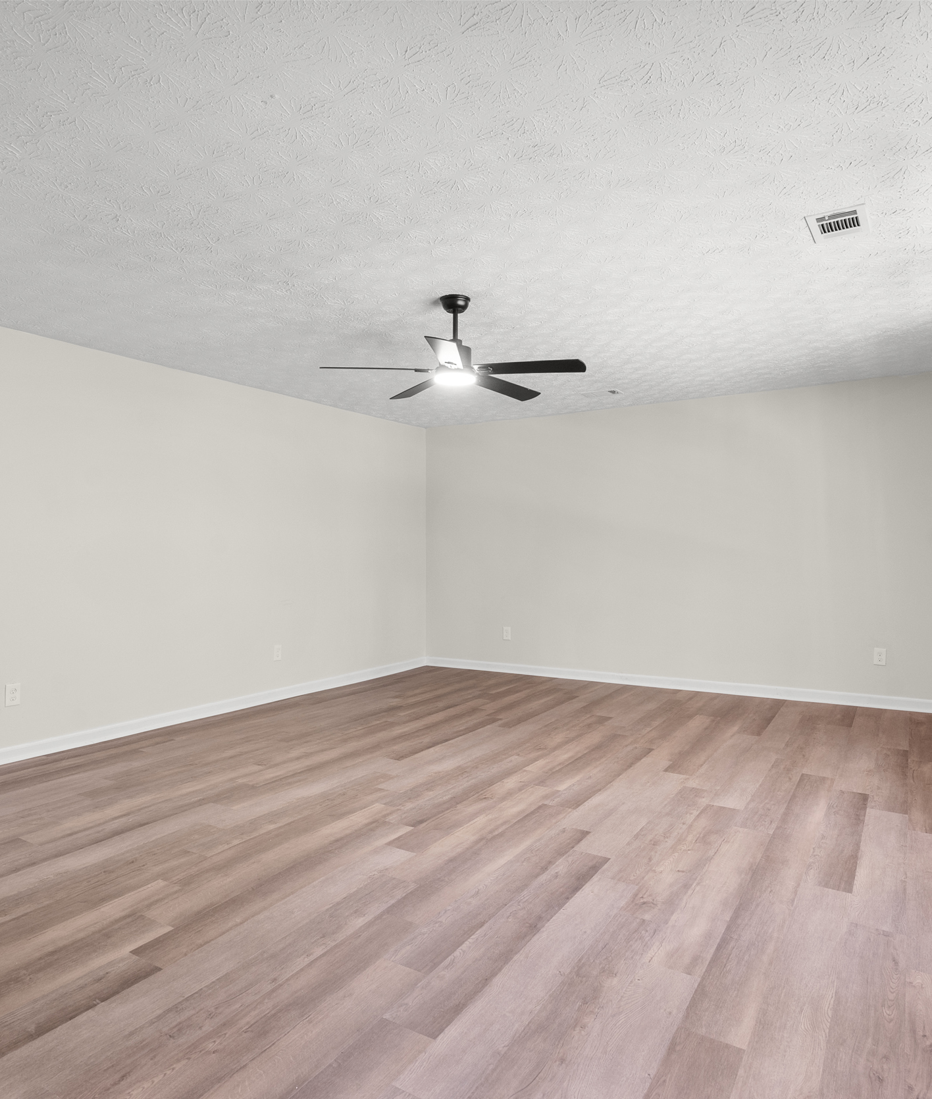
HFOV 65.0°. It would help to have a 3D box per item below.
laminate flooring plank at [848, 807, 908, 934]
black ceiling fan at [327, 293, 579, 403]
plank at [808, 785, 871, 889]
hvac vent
[{"bbox_3d":[1.588,1.184,2.784,0.159,0.012,1.210,0,0,31],"label":"laminate flooring plank"},{"bbox_3d":[-0.052,-1.033,3.650,1.300,0.445,1.280,0,0,32],"label":"black ceiling fan"},{"bbox_3d":[1.569,1.186,3.059,0.159,0.012,1.210,0,0,31],"label":"plank"},{"bbox_3d":[1.449,-1.259,2.844,0.199,0.025,0.287,0,0,32],"label":"hvac vent"}]

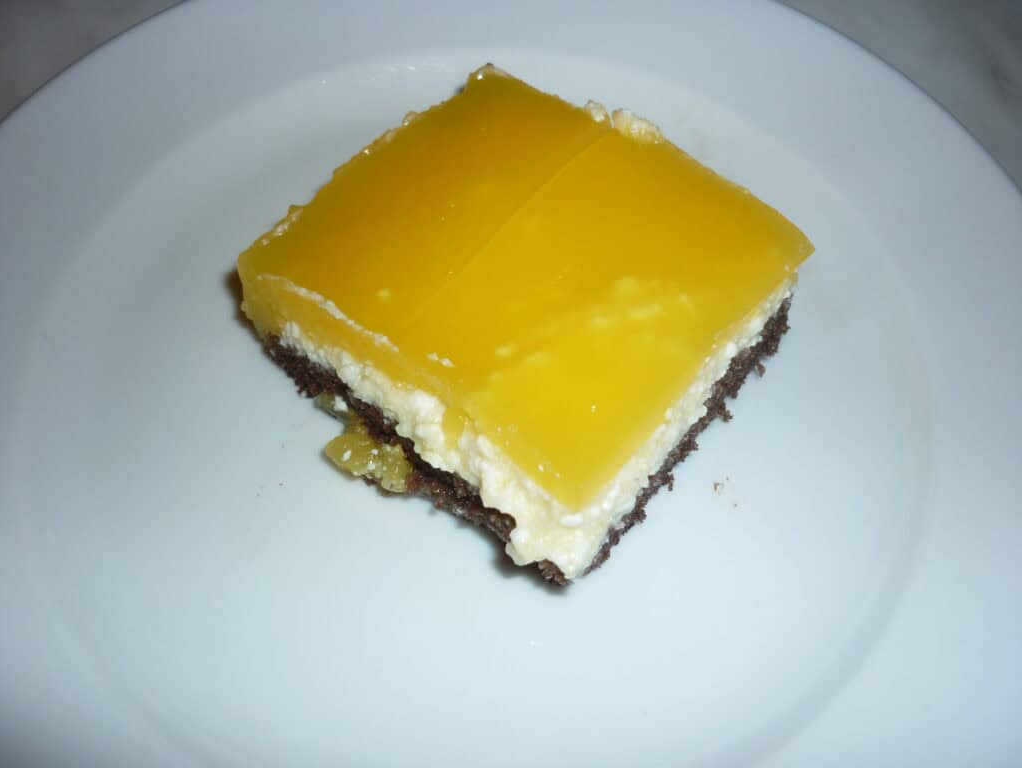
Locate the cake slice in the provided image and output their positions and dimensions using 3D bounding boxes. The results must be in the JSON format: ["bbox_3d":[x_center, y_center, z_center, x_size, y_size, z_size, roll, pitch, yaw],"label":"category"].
[{"bbox_3d":[0.003,-0.018,0.205,0.088,0.027,0.078,35,64,22],"label":"cake slice"}]

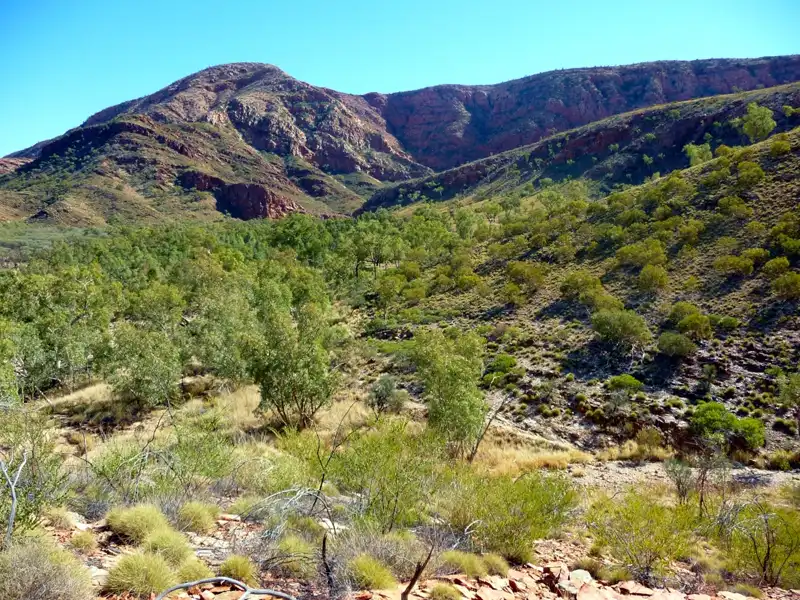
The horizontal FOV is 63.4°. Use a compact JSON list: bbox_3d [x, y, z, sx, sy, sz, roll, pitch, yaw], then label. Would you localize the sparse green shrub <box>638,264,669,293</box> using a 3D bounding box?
[{"bbox_3d":[19.510,-1.661,50.000,2.398,2.163,2.278,0,8,0],"label":"sparse green shrub"}]

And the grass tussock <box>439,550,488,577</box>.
[{"bbox_3d":[0.648,2.688,6.600,0.510,0.215,0.408,0,7,0],"label":"grass tussock"}]

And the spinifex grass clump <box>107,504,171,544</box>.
[{"bbox_3d":[-3.112,2.683,7.700,0.762,0.428,0.723,0,7,0],"label":"spinifex grass clump"}]

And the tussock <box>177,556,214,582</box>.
[{"bbox_3d":[-2.054,2.707,6.500,0.382,0.219,0.363,0,7,0],"label":"tussock"}]

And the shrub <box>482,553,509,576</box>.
[{"bbox_3d":[0.974,2.698,6.600,0.265,0.228,0.265,0,7,0],"label":"shrub"}]

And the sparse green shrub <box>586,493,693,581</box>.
[{"bbox_3d":[2.379,2.329,6.400,1.036,0.801,0.984,0,8,0],"label":"sparse green shrub"}]

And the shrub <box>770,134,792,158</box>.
[{"bbox_3d":[41.269,-16.713,70.000,2.308,2.380,2.193,0,8,0],"label":"shrub"}]

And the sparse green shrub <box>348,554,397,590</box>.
[{"bbox_3d":[-0.255,2.527,6.000,0.432,0.300,0.410,0,8,0],"label":"sparse green shrub"}]

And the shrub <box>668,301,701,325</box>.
[{"bbox_3d":[18.905,0.831,43.000,2.063,1.595,1.959,0,8,0],"label":"shrub"}]

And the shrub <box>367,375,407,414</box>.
[{"bbox_3d":[-0.688,4.819,33.000,2.040,2.035,1.836,0,7,0],"label":"shrub"}]

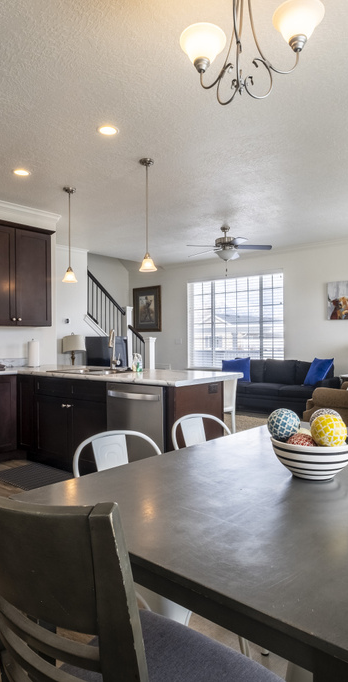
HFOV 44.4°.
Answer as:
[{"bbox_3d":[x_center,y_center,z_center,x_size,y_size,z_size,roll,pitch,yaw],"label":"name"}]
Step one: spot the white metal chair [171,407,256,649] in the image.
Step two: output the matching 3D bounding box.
[{"bbox_3d":[0.302,0.777,1.928,0.510,0.850,0.450,0,0,43],"label":"white metal chair"}]

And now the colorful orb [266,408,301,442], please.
[{"bbox_3d":[0.348,0.266,1.355,0.100,0.100,0.100,-1,0,0],"label":"colorful orb"}]

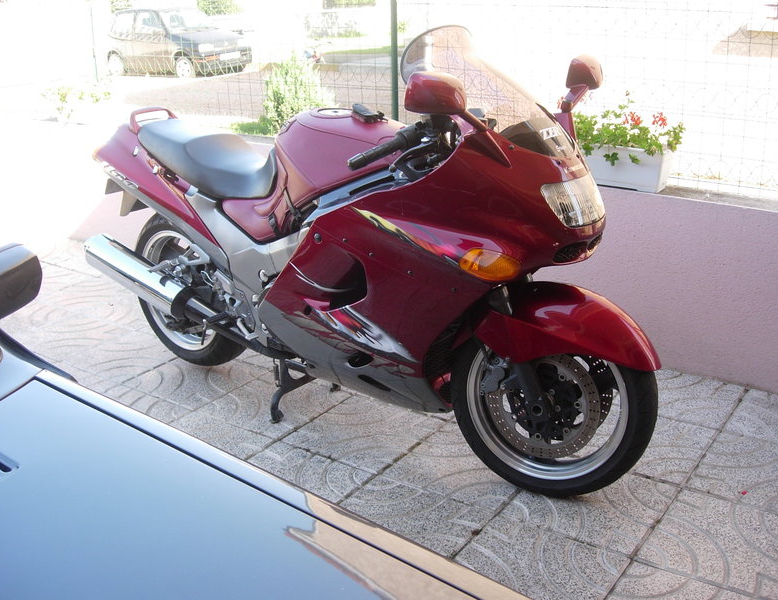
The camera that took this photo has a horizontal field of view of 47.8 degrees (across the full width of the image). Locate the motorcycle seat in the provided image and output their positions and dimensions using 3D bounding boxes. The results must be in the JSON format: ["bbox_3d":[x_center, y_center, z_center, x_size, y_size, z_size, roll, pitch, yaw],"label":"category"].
[{"bbox_3d":[-0.604,-0.512,3.074,0.680,0.195,0.310,13,24,36],"label":"motorcycle seat"}]

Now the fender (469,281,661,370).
[{"bbox_3d":[0.487,0.061,2.435,0.540,0.215,0.220,8,15,23],"label":"fender"}]

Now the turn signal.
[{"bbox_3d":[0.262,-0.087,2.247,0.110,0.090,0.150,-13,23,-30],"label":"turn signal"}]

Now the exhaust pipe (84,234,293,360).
[{"bbox_3d":[-0.724,0.012,3.110,1.000,0.145,0.130,25,30,26],"label":"exhaust pipe"}]

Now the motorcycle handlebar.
[{"bbox_3d":[-0.011,-0.402,2.293,0.220,0.105,0.090,-17,24,-36],"label":"motorcycle handlebar"}]

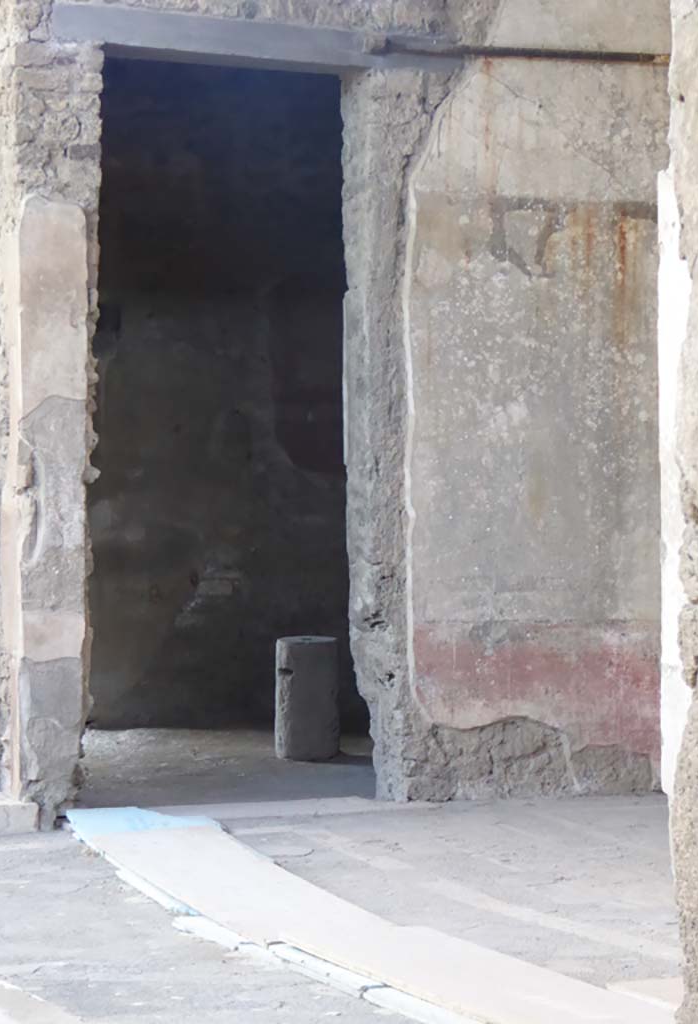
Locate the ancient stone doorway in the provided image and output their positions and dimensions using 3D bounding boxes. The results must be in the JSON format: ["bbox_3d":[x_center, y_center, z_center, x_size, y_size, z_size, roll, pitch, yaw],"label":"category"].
[{"bbox_3d":[-0.533,-0.325,11.934,1.254,3.048,0.360,0,2,-23],"label":"ancient stone doorway"}]

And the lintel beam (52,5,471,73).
[{"bbox_3d":[-0.416,-1.927,11.924,1.792,0.180,0.360,0,2,-23],"label":"lintel beam"}]

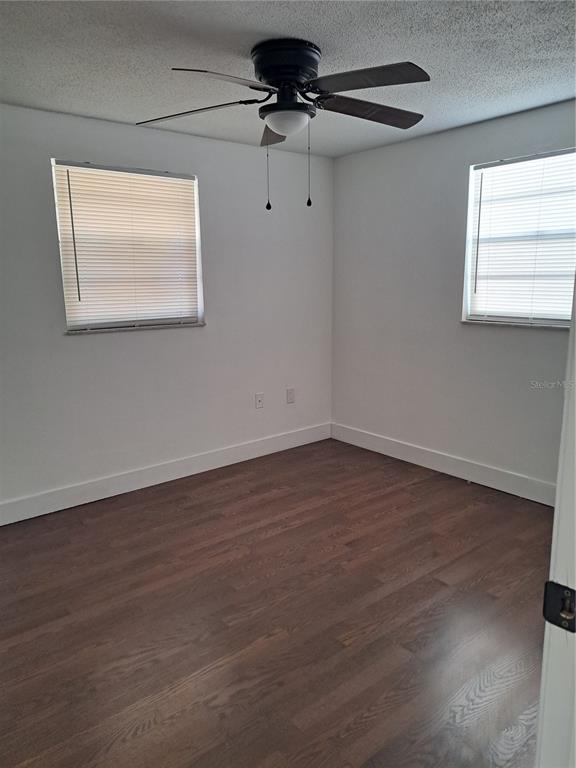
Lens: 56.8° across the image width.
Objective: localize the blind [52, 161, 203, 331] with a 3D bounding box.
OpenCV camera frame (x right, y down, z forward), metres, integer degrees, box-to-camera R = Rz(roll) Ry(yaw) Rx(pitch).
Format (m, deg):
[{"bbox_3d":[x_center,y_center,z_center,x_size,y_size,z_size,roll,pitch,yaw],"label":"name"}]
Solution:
[{"bbox_3d":[-0.982,-0.846,3.393,0.938,0.980,0.100,-10,15,-38],"label":"blind"}]

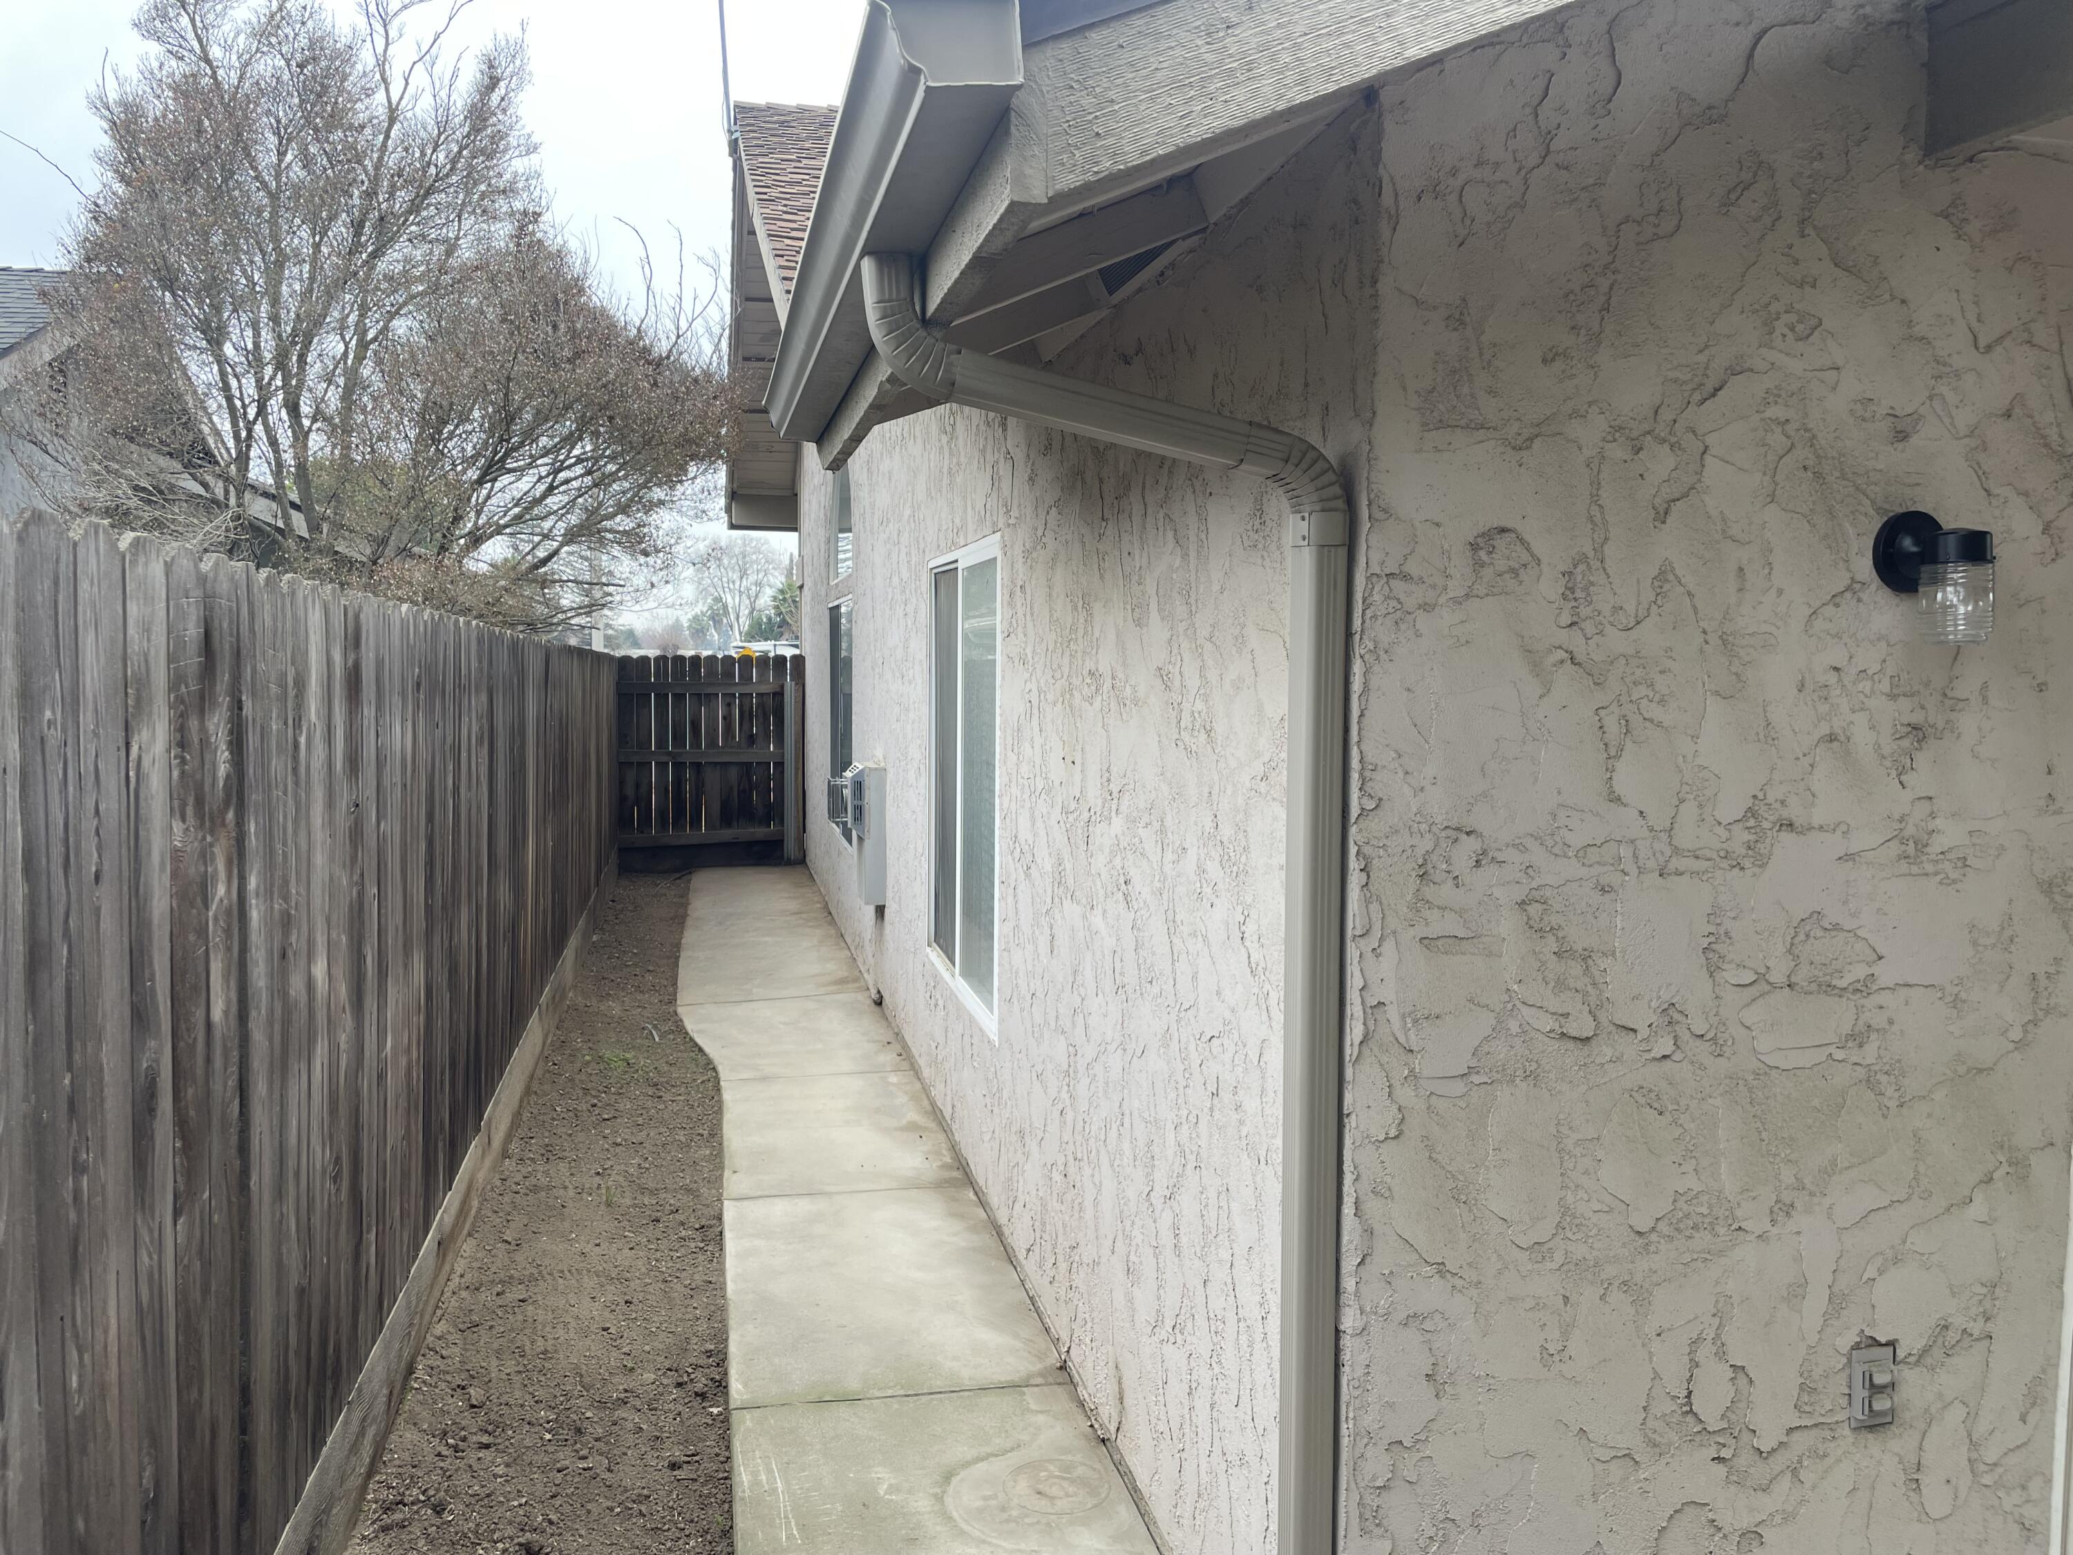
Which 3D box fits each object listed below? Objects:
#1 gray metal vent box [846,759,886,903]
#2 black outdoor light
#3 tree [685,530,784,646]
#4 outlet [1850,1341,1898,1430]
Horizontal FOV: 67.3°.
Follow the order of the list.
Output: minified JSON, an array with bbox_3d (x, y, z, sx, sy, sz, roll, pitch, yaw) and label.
[{"bbox_3d":[-0.858,0.276,7.799,0.175,0.690,0.370,-1,4,-12],"label":"gray metal vent box"},{"bbox_3d":[1.238,-0.275,2.122,0.116,0.186,0.127,-1,4,-12],"label":"black outdoor light"},{"bbox_3d":[-13.589,-6.978,70.406,4.643,8.311,4.411,-1,4,-12],"label":"tree"},{"bbox_3d":[1.215,0.884,2.254,0.070,0.114,0.016,-1,4,-12],"label":"outlet"}]

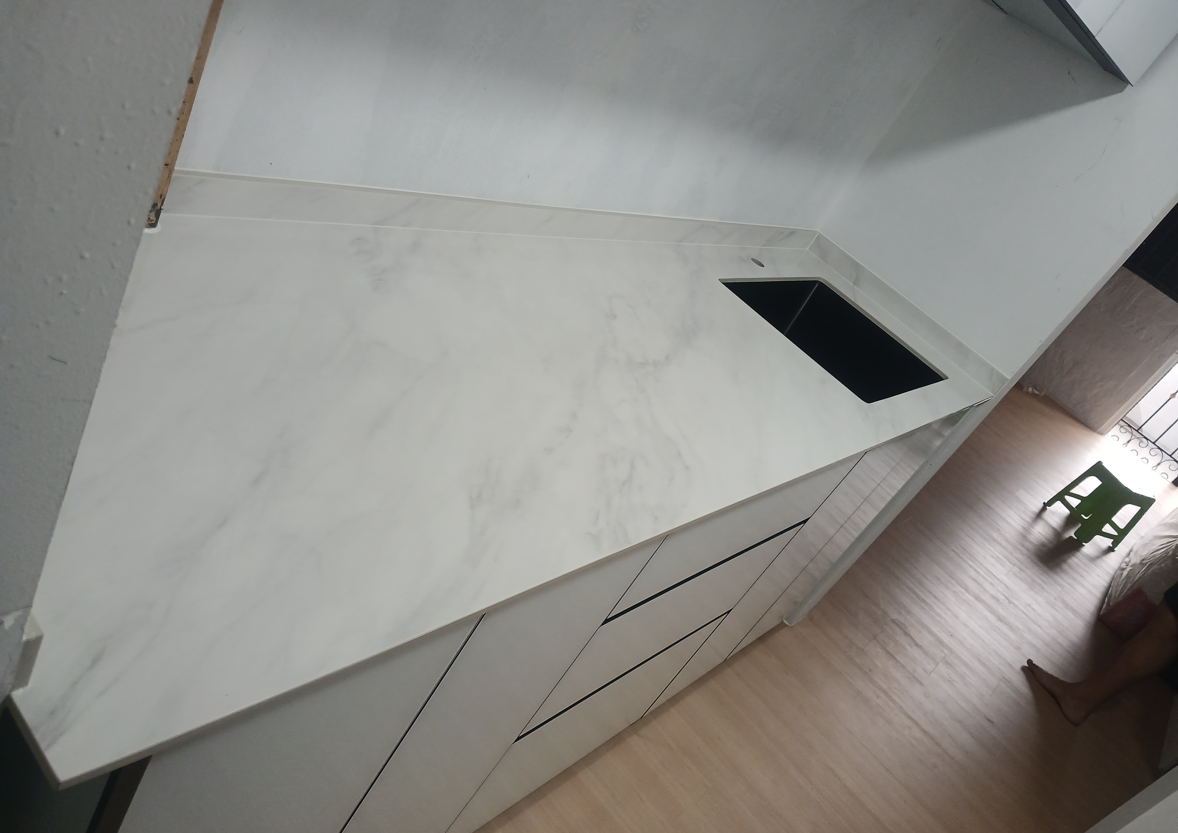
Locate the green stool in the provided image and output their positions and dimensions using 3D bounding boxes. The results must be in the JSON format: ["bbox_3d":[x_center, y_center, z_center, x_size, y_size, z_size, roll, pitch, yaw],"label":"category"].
[{"bbox_3d":[2.482,0.423,4.435,0.298,0.320,0.274,14,34,-31],"label":"green stool"}]

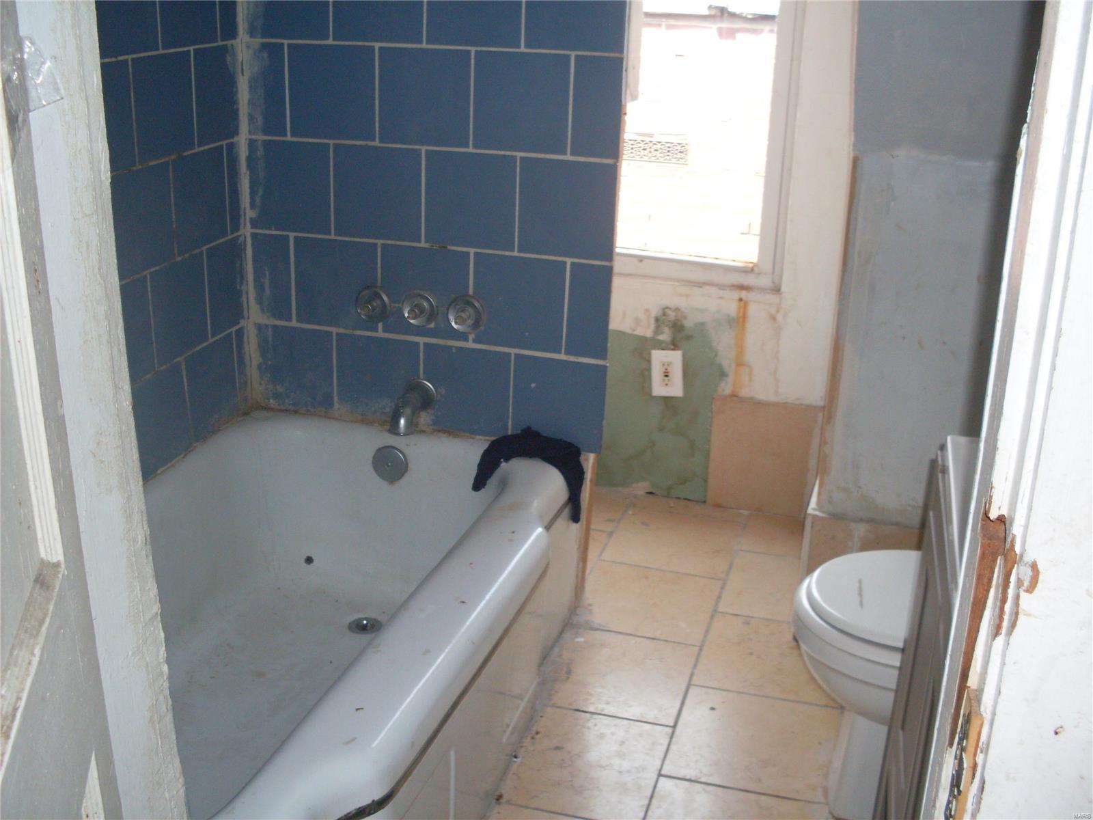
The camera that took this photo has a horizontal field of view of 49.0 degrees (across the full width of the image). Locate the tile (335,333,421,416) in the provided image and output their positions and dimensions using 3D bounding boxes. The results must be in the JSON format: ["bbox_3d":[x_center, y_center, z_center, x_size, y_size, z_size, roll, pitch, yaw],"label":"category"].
[{"bbox_3d":[-0.357,-0.073,2.597,0.200,0.194,0.010,8,22,15],"label":"tile"}]

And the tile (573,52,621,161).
[{"bbox_3d":[0.100,-0.586,2.324,0.097,0.201,0.010,8,22,15],"label":"tile"}]

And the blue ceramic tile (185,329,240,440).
[{"bbox_3d":[-0.724,-0.047,2.582,0.010,0.201,0.201,8,22,15],"label":"blue ceramic tile"}]

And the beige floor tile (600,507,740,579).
[{"bbox_3d":[0.319,0.333,2.994,0.298,0.010,0.303,8,21,15],"label":"beige floor tile"}]

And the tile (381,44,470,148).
[{"bbox_3d":[-0.238,-0.613,2.353,0.200,0.199,0.010,8,22,15],"label":"tile"}]

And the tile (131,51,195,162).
[{"bbox_3d":[-0.707,-0.565,2.219,0.010,0.199,0.200,8,22,15],"label":"tile"}]

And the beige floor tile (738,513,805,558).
[{"bbox_3d":[0.579,0.322,3.073,0.159,0.010,0.225,8,22,15],"label":"beige floor tile"}]

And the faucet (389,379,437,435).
[{"bbox_3d":[-0.296,-0.006,2.589,0.066,0.088,0.122,7,21,14],"label":"faucet"}]

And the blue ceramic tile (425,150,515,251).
[{"bbox_3d":[-0.152,-0.418,2.400,0.200,0.199,0.010,8,22,15],"label":"blue ceramic tile"}]

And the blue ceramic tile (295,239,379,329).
[{"bbox_3d":[-0.455,-0.276,2.619,0.201,0.201,0.010,8,22,15],"label":"blue ceramic tile"}]

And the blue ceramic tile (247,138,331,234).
[{"bbox_3d":[-0.536,-0.467,2.505,0.204,0.199,0.010,8,22,15],"label":"blue ceramic tile"}]

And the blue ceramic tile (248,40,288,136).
[{"bbox_3d":[-0.585,-0.671,2.514,0.097,0.201,0.010,8,22,15],"label":"blue ceramic tile"}]

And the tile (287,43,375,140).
[{"bbox_3d":[-0.440,-0.654,2.472,0.201,0.201,0.010,8,22,15],"label":"tile"}]

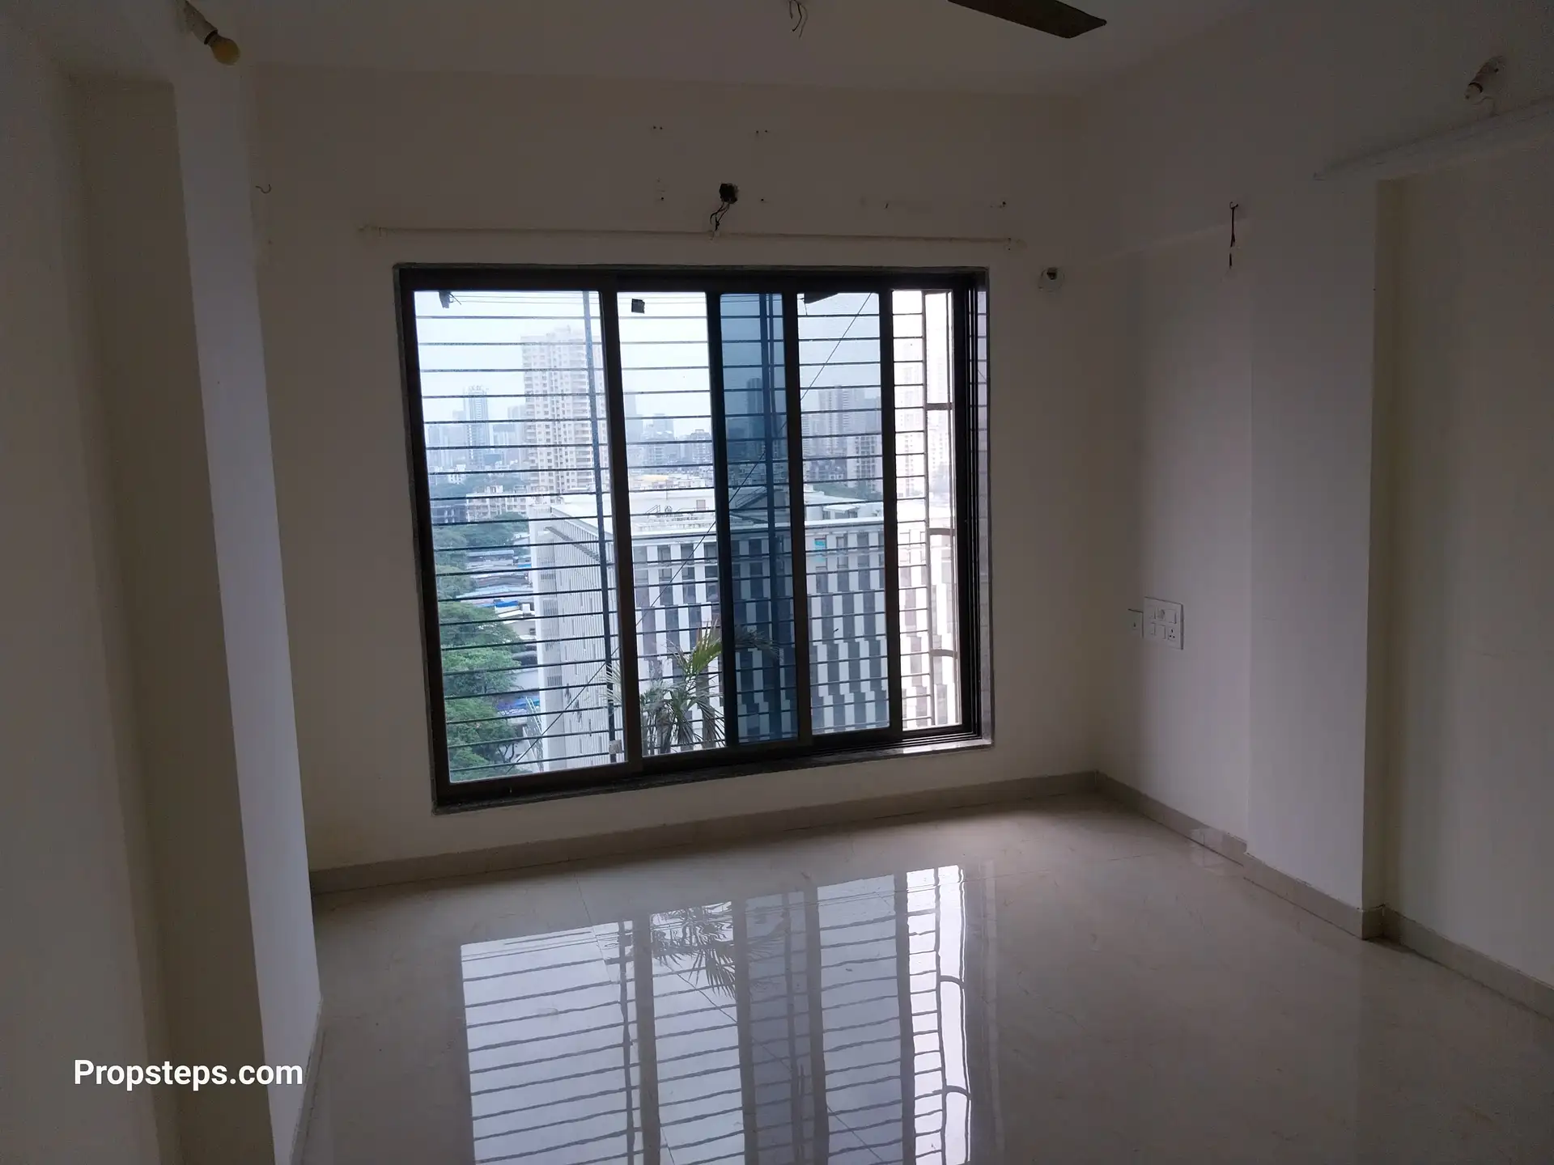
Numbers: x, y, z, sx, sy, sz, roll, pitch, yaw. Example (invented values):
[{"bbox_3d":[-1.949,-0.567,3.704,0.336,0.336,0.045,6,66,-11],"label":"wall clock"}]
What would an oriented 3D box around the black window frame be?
[{"bbox_3d":[-0.211,-0.204,4.284,2.128,1.840,0.130,-4,7,-16],"label":"black window frame"}]

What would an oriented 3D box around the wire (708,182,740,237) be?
[{"bbox_3d":[-0.180,-1.316,4.088,0.110,0.170,0.050,-4,7,-16],"label":"wire"}]

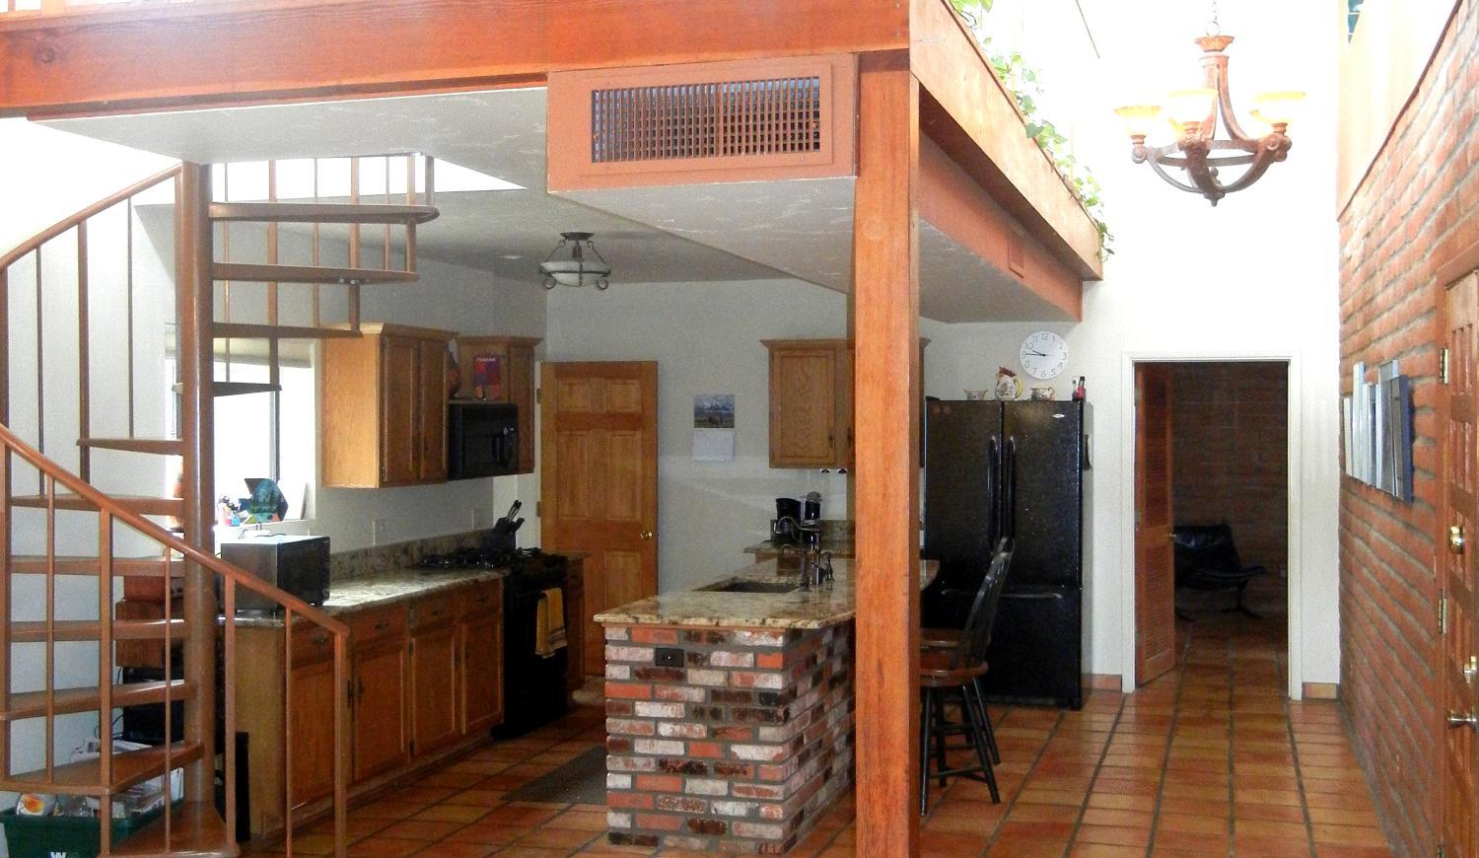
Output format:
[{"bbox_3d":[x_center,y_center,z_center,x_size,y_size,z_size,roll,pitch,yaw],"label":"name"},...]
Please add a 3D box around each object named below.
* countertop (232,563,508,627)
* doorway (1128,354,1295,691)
[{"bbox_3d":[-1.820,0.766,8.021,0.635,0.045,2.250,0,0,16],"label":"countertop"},{"bbox_3d":[2.897,0.585,10.505,0.987,2.093,0.160,0,1,16],"label":"doorway"}]

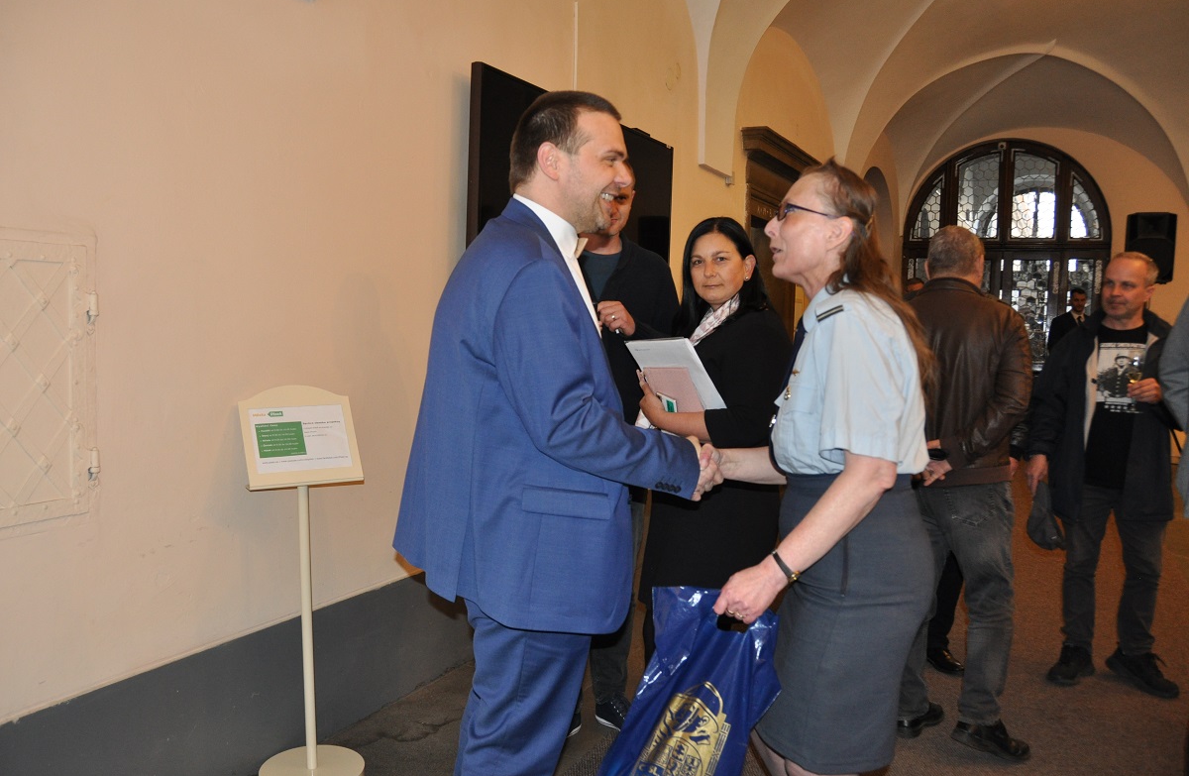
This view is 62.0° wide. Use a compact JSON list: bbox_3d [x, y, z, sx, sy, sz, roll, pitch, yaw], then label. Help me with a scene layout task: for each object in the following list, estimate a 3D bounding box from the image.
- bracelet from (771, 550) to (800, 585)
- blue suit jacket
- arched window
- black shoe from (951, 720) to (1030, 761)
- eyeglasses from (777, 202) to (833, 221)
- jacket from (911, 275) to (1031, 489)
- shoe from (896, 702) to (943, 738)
[{"bbox_3d":[0.337,0.316,1.745,0.020,0.062,0.055,-41,-18,-9],"label":"bracelet"},{"bbox_3d":[-0.094,0.046,1.900,0.570,0.790,0.530,0,4,-10],"label":"blue suit jacket"},{"bbox_3d":[5.129,-1.675,12.300,2.480,2.800,0.200,2,4,14],"label":"arched window"},{"bbox_3d":[1.340,1.161,3.330,0.285,0.110,0.105,4,5,42],"label":"black shoe"},{"bbox_3d":[0.423,-0.323,1.928,0.138,0.042,0.137,17,4,1],"label":"eyeglasses"},{"bbox_3d":[1.208,-0.030,3.320,0.520,0.670,0.330,3,5,36],"label":"jacket"},{"bbox_3d":[1.160,1.153,3.500,0.285,0.105,0.105,-3,5,-42],"label":"shoe"}]

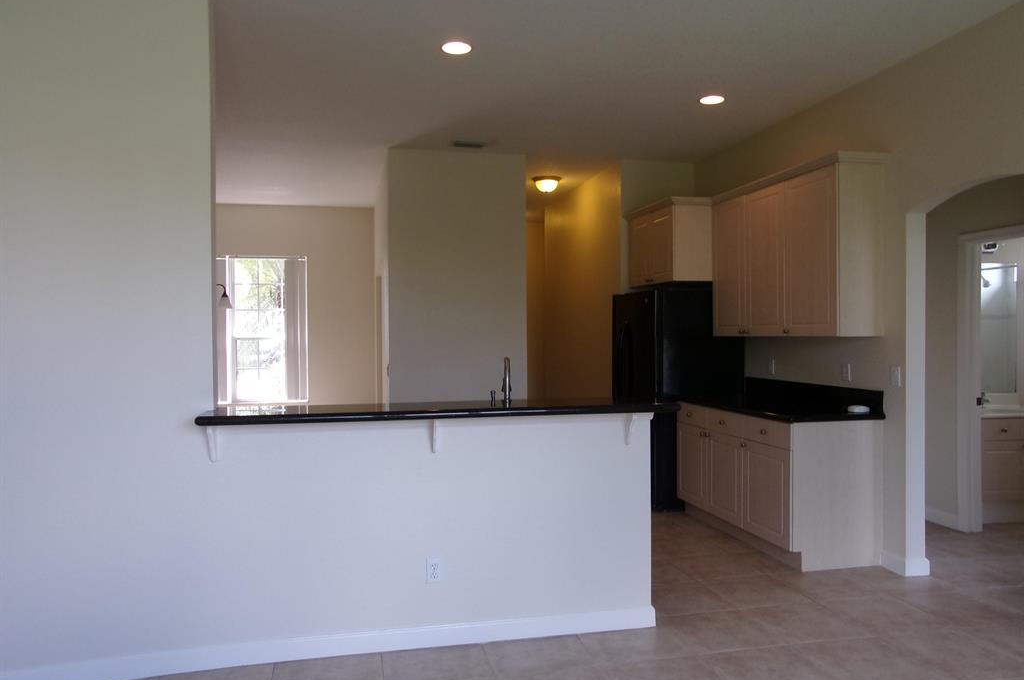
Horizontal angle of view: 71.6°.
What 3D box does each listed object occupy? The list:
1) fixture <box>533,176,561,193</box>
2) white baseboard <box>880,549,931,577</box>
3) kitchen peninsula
[{"bbox_3d":[0.361,-1.607,7.371,0.311,0.150,0.311,0,0,0],"label":"fixture"},{"bbox_3d":[2.361,1.338,4.314,0.152,0.099,0.199,0,0,-13],"label":"white baseboard"},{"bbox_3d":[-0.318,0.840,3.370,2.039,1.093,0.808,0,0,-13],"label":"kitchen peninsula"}]

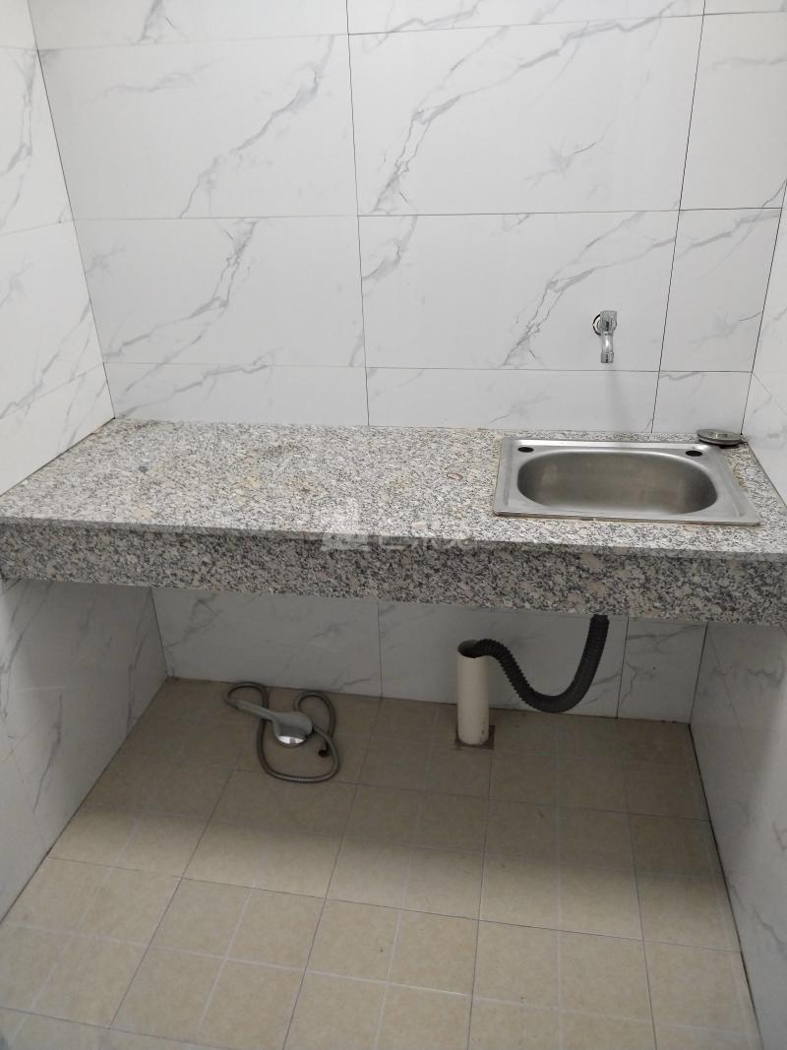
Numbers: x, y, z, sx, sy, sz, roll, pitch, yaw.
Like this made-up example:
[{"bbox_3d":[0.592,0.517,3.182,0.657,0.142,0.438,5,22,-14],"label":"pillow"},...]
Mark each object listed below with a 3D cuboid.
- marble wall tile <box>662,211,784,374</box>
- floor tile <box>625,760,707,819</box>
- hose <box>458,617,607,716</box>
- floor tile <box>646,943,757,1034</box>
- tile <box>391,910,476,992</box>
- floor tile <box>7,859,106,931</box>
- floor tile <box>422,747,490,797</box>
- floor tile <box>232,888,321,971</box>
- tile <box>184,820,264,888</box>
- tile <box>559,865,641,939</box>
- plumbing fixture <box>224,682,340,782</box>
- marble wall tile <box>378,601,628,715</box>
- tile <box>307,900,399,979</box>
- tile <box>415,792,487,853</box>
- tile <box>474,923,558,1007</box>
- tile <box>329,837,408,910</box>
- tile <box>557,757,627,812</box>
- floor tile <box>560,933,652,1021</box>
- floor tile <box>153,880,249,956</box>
[{"bbox_3d":[0.613,-0.436,1.492,0.173,0.300,0.010,3,28,10],"label":"marble wall tile"},{"bbox_3d":[0.597,0.598,1.762,0.150,0.010,0.150,3,28,10],"label":"floor tile"},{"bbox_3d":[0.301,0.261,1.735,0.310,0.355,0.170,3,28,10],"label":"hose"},{"bbox_3d":[0.528,0.808,1.371,0.169,0.010,0.150,3,28,10],"label":"floor tile"},{"bbox_3d":[0.075,0.784,1.449,0.149,0.010,0.149,3,28,10],"label":"tile"},{"bbox_3d":[-0.662,0.746,1.575,0.150,0.010,0.150,3,28,10],"label":"floor tile"},{"bbox_3d":[0.155,0.577,1.836,0.150,0.010,0.150,3,28,10],"label":"floor tile"},{"bbox_3d":[-0.219,0.765,1.496,0.150,0.010,0.150,3,28,10],"label":"floor tile"},{"bbox_3d":[-0.341,0.689,1.652,0.150,0.010,0.150,3,28,10],"label":"tile"},{"bbox_3d":[0.397,0.729,1.526,0.150,0.010,0.150,3,28,10],"label":"tile"},{"bbox_3d":[-0.288,0.491,1.958,0.355,0.060,0.318,3,28,10],"label":"plumbing fixture"},{"bbox_3d":[0.263,0.338,1.969,0.600,0.290,0.010,3,28,10],"label":"marble wall tile"},{"bbox_3d":[-0.072,0.776,1.474,0.149,0.010,0.149,3,28,10],"label":"tile"},{"bbox_3d":[0.128,0.644,1.707,0.150,0.010,0.150,3,28,10],"label":"tile"},{"bbox_3d":[0.224,0.790,1.421,0.150,0.010,0.150,3,28,10],"label":"tile"},{"bbox_3d":[-0.045,0.705,1.602,0.150,0.010,0.150,3,28,10],"label":"tile"},{"bbox_3d":[0.450,0.594,1.790,0.150,0.010,0.150,3,28,10],"label":"tile"},{"bbox_3d":[0.371,0.798,1.395,0.150,0.010,0.150,3,28,10],"label":"floor tile"},{"bbox_3d":[-0.366,0.759,1.520,0.150,0.010,0.150,3,28,10],"label":"floor tile"}]

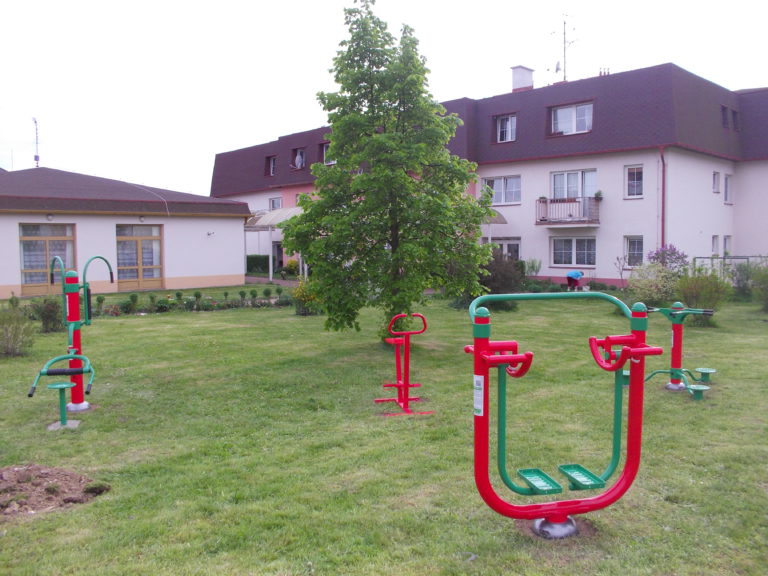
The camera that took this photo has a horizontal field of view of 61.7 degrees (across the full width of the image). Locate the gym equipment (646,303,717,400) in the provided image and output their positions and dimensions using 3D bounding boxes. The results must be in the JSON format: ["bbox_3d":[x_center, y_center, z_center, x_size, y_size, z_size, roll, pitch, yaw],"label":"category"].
[{"bbox_3d":[3.704,0.723,7.996,1.330,1.090,1.170,-1,4,-5],"label":"gym equipment"}]

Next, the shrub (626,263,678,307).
[{"bbox_3d":[7.786,-0.137,18.421,1.650,1.190,1.500,1,4,23],"label":"shrub"}]

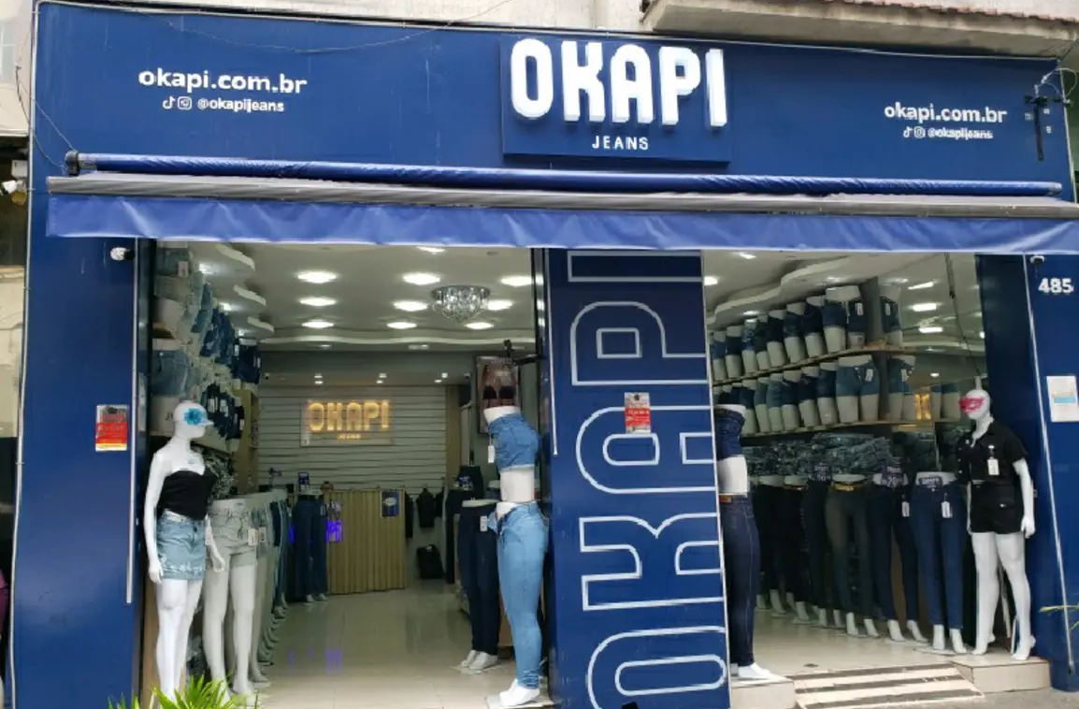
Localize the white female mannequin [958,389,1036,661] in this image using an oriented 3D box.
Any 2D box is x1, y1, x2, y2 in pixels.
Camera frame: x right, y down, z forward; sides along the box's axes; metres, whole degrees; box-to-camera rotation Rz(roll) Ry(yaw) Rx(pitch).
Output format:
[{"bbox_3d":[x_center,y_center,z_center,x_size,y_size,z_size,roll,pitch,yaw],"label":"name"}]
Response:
[{"bbox_3d":[2.974,1.087,5.330,0.340,1.700,0.460,1,-8,-29],"label":"white female mannequin"}]

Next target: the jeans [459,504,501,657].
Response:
[{"bbox_3d":[-0.402,1.523,5.550,0.340,1.000,0.250,-7,-9,31],"label":"jeans"}]

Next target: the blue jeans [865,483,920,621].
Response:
[{"bbox_3d":[2.576,1.419,5.871,0.380,0.960,0.280,-3,-7,10],"label":"blue jeans"}]

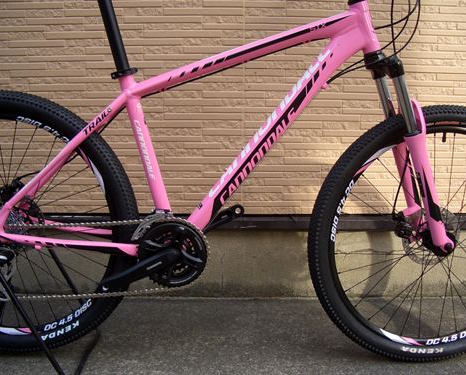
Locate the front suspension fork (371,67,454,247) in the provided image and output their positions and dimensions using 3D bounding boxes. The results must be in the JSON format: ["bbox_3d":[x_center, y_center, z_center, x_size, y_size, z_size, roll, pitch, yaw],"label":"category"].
[{"bbox_3d":[0.444,-0.081,1.258,0.090,0.505,0.166,-20,11,-1],"label":"front suspension fork"}]

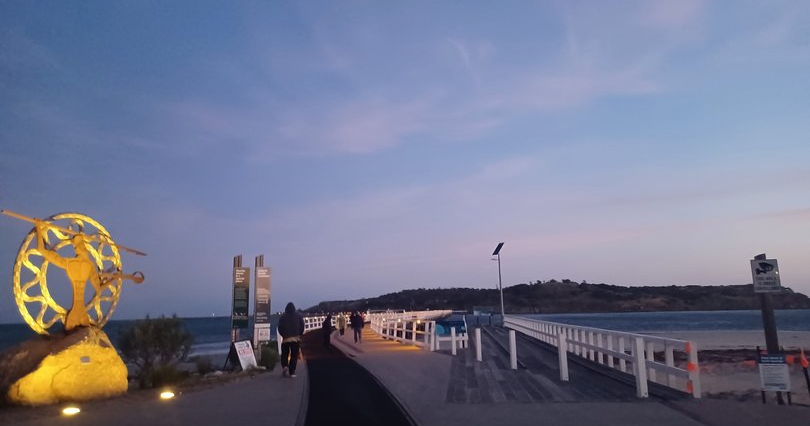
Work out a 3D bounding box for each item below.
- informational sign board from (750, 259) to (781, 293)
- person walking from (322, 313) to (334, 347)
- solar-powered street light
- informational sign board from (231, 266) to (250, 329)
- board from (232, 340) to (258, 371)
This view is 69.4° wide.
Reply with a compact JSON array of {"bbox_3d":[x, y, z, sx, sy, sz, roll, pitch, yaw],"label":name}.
[{"bbox_3d":[5.706,0.994,9.250,0.400,0.500,0.030,-2,-10,6],"label":"informational sign board"},{"bbox_3d":[-3.758,5.741,28.741,0.500,1.660,0.450,0,-10,-7],"label":"person walking"},{"bbox_3d":[8.592,6.399,52.565,0.950,7.460,0.650,5,-12,-34],"label":"solar-powered street light"},{"bbox_3d":[-5.487,2.865,19.700,0.550,2.050,0.120,6,-12,-36],"label":"informational sign board"},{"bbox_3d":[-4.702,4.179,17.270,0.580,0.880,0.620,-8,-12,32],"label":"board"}]

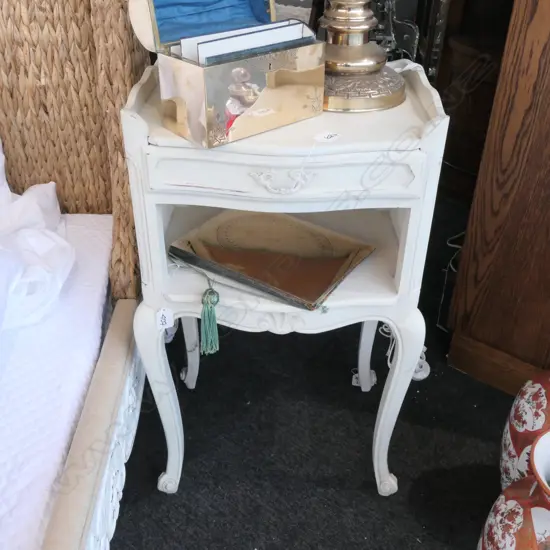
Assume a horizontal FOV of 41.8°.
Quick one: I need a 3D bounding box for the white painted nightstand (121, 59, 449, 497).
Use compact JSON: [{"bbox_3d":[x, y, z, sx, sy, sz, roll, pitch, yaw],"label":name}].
[{"bbox_3d":[0.011,0.015,1.233,0.445,0.705,0.310,1,32,0],"label":"white painted nightstand"}]

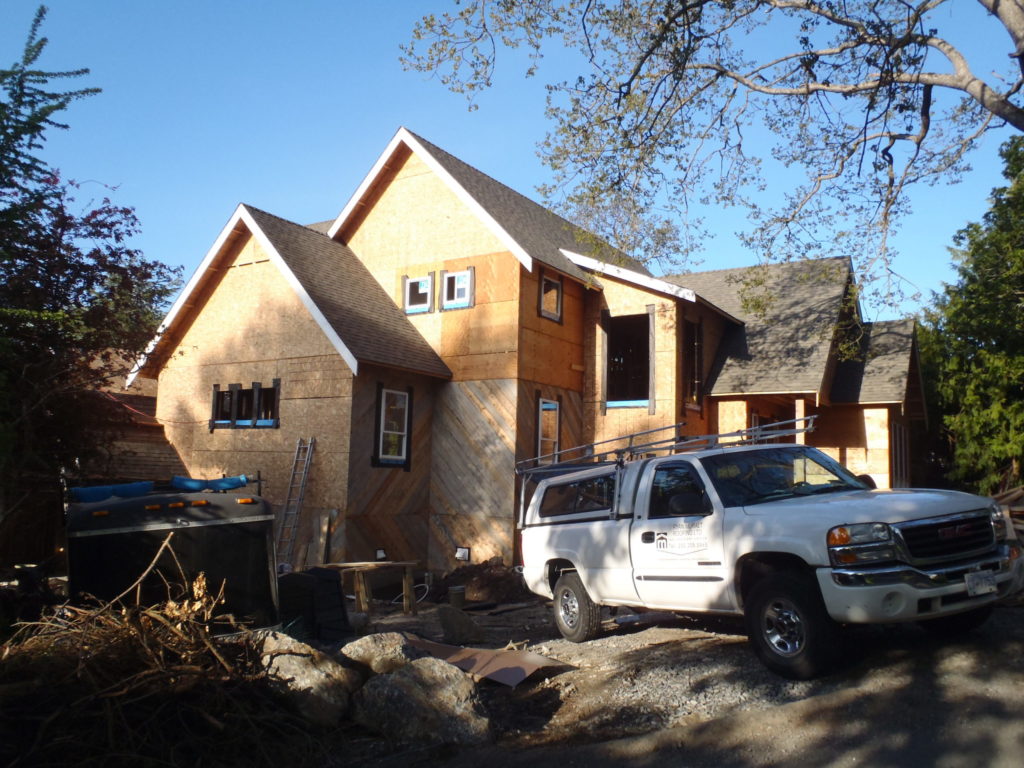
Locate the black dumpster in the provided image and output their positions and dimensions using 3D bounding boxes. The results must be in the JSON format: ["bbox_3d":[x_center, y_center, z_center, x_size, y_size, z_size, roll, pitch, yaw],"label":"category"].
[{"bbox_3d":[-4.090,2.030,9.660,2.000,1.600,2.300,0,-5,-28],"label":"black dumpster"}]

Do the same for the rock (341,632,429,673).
[{"bbox_3d":[-0.993,2.113,6.450,0.670,0.400,0.520,2,-6,-9],"label":"rock"}]

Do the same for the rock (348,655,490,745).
[{"bbox_3d":[-0.601,2.045,5.500,0.870,0.470,0.680,2,-6,-6],"label":"rock"}]

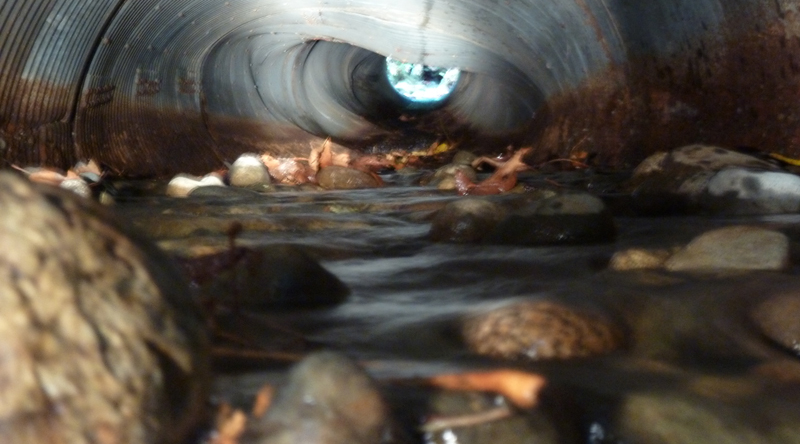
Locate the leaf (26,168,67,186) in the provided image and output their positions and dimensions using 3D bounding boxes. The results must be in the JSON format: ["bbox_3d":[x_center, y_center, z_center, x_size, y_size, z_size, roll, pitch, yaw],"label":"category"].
[{"bbox_3d":[-0.755,-0.095,3.850,0.085,0.038,0.060,0,2,0],"label":"leaf"}]

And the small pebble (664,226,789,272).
[{"bbox_3d":[0.284,0.029,1.570,0.108,0.050,0.080,0,2,0],"label":"small pebble"}]

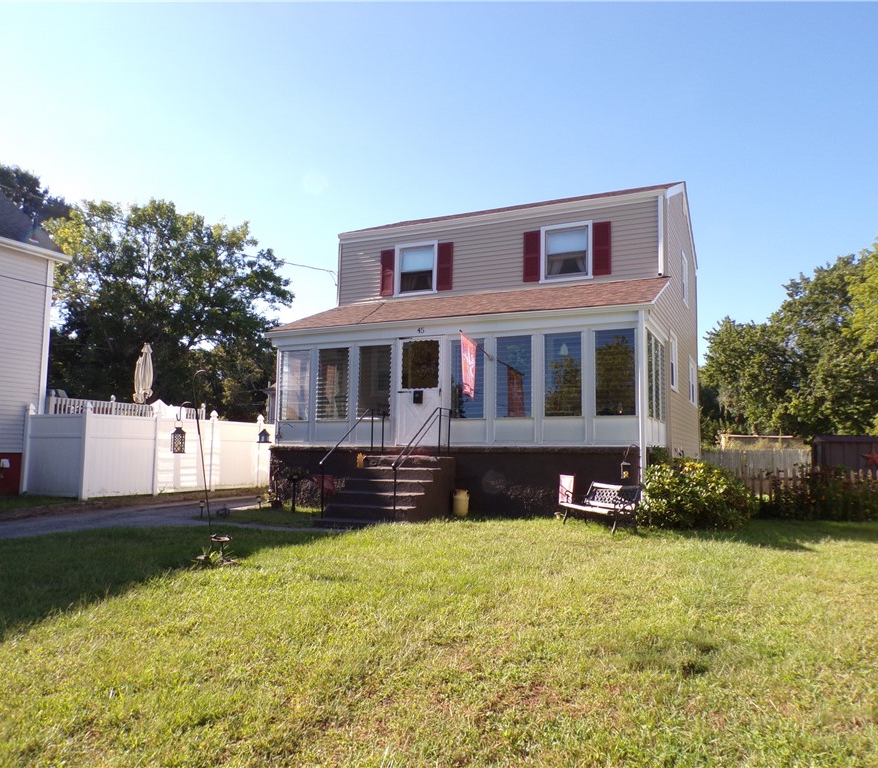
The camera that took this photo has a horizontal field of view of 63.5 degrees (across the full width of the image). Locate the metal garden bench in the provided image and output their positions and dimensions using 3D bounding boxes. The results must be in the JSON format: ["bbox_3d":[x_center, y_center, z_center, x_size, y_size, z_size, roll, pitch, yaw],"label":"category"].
[{"bbox_3d":[2.407,1.845,10.700,0.600,0.770,1.270,3,-6,-23],"label":"metal garden bench"}]

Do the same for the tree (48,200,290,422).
[{"bbox_3d":[-11.028,-1.845,28.836,10.000,11.273,9.500,3,-6,-21],"label":"tree"}]

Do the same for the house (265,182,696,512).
[{"bbox_3d":[1.780,-1.026,16.788,7.742,7.526,8.751,-2,-7,25],"label":"house"}]

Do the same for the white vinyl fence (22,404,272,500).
[{"bbox_3d":[-6.752,1.857,19.045,1.850,2.050,7.950,-2,-6,23],"label":"white vinyl fence"}]

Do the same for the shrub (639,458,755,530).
[{"bbox_3d":[4.151,1.782,11.400,1.850,1.120,1.700,-2,-7,25],"label":"shrub"}]

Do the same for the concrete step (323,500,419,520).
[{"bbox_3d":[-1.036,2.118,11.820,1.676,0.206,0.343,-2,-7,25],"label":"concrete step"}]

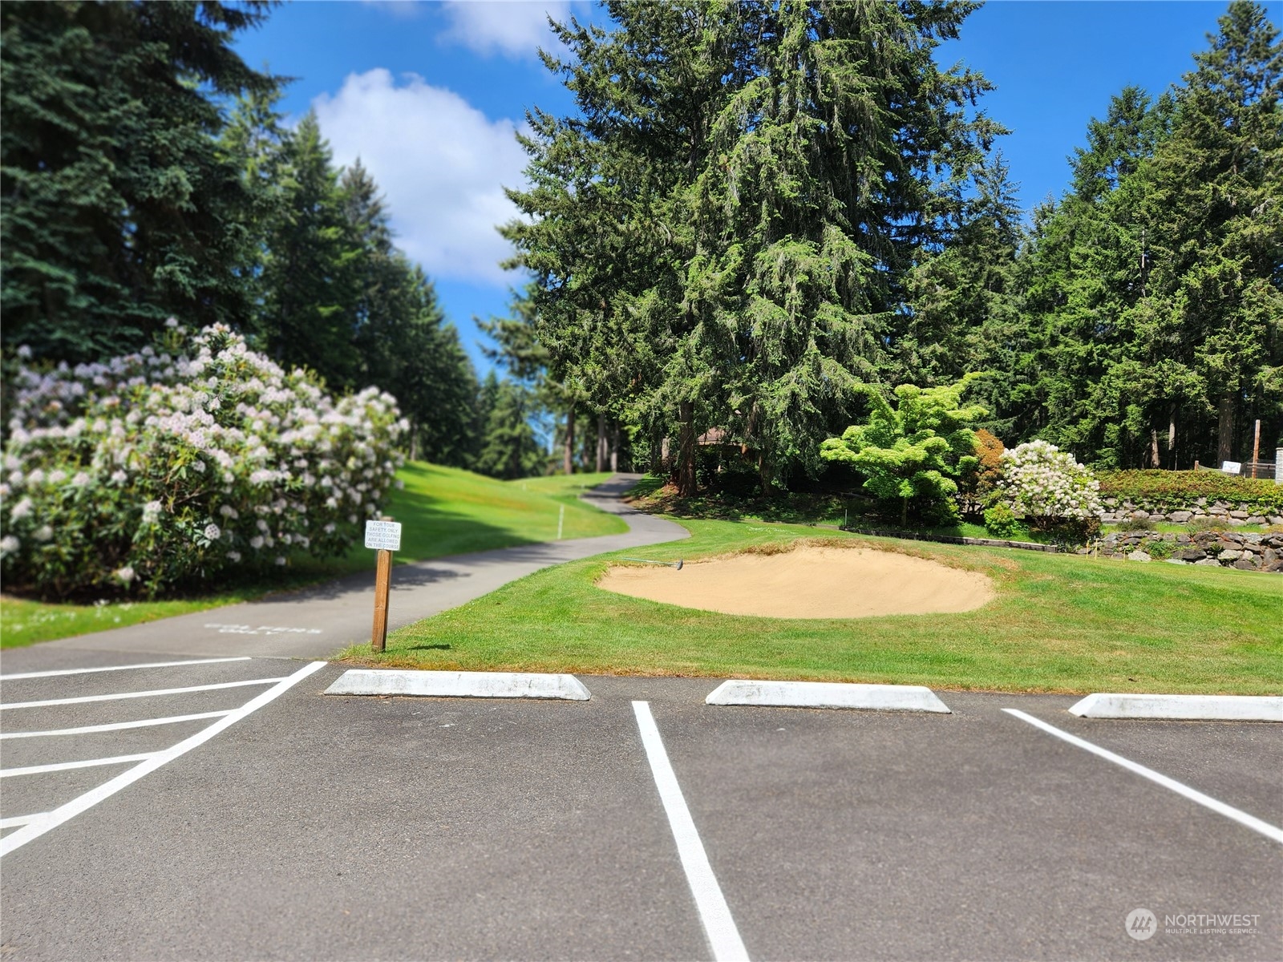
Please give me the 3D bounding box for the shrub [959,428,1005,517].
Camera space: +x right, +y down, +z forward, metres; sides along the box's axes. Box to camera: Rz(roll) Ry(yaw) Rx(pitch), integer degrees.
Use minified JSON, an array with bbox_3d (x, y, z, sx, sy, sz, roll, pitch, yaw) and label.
[{"bbox_3d":[11.706,-0.243,29.500,1.734,3.156,1.700,2,-2,22],"label":"shrub"}]

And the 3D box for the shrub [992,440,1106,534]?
[{"bbox_3d":[13.383,0.198,28.000,3.556,3.128,3.300,2,-2,26],"label":"shrub"}]

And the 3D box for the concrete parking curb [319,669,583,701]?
[{"bbox_3d":[-1.287,1.457,6.093,1.836,0.145,0.170,3,-2,-7],"label":"concrete parking curb"}]

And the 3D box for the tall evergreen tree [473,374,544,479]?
[{"bbox_3d":[-17.916,-7.234,115.000,9.465,14.333,8.800,3,-2,-9],"label":"tall evergreen tree"}]

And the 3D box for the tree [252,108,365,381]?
[{"bbox_3d":[-19.488,-11.199,50.000,6.819,20.811,6.600,4,-2,-22],"label":"tree"}]

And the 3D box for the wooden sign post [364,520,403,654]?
[{"bbox_3d":[-2.286,0.914,7.507,0.307,1.167,0.110,3,-2,-3],"label":"wooden sign post"}]

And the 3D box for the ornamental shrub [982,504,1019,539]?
[{"bbox_3d":[11.397,1.286,27.000,1.175,1.143,1.150,2,-2,23],"label":"ornamental shrub"}]

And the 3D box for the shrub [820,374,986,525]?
[{"bbox_3d":[9.036,-1.075,29.500,5.758,5.237,5.200,2,-2,17],"label":"shrub"}]

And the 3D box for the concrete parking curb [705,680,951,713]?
[{"bbox_3d":[1.372,1.595,6.325,1.825,0.145,0.170,3,-2,-3],"label":"concrete parking curb"}]

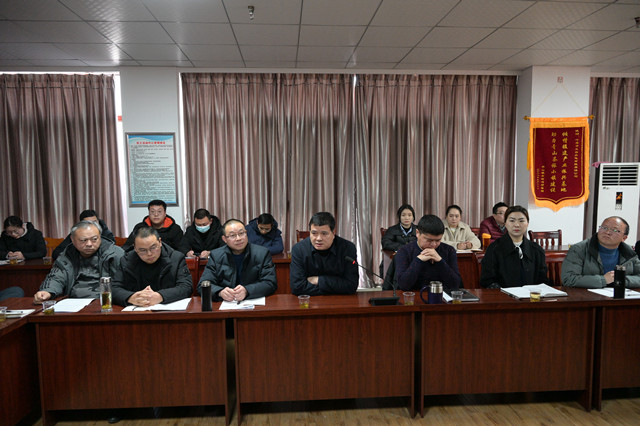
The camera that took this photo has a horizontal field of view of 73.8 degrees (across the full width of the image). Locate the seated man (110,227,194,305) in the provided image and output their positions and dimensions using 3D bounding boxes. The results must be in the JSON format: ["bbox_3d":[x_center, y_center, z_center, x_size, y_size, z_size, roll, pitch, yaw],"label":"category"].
[{"bbox_3d":[-1.169,0.706,3.103,0.560,1.240,0.780,-1,5,-3],"label":"seated man"}]

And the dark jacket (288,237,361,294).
[{"bbox_3d":[0.021,0.468,2.979,0.500,0.570,0.460,-1,5,-4],"label":"dark jacket"}]

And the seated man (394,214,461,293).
[{"bbox_3d":[0.774,0.652,3.266,0.510,1.280,0.740,-1,5,-8],"label":"seated man"}]

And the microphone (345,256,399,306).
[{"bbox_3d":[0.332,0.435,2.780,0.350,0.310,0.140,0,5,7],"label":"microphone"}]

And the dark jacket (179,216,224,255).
[{"bbox_3d":[-1.309,0.383,4.838,0.520,0.660,0.500,-1,5,-6],"label":"dark jacket"}]

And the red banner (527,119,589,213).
[{"bbox_3d":[2.938,-0.590,5.282,0.820,1.160,0.050,-1,5,-4],"label":"red banner"}]

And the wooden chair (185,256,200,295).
[{"bbox_3d":[-1.180,0.847,3.335,0.430,0.920,0.500,-1,5,-5],"label":"wooden chair"}]

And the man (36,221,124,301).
[{"bbox_3d":[-1.666,0.701,3.065,0.620,1.300,0.720,-2,5,-19],"label":"man"}]

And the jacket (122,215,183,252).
[{"bbox_3d":[-1.866,0.372,4.845,0.620,0.700,0.480,-1,5,-11],"label":"jacket"}]

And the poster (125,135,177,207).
[{"bbox_3d":[-2.036,-0.519,5.198,0.582,0.903,0.030,-1,5,-5],"label":"poster"}]

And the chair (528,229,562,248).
[{"bbox_3d":[2.657,0.685,4.821,0.420,0.920,0.500,-1,5,-5],"label":"chair"}]

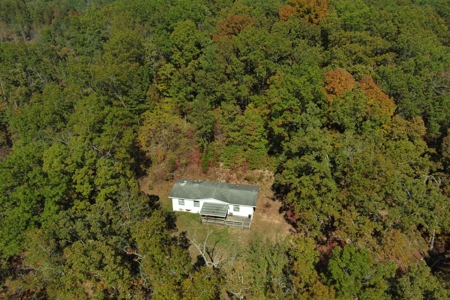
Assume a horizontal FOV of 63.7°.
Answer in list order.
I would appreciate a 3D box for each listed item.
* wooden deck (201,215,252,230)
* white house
[{"bbox_3d":[0.422,12.053,63.371,8.200,1.450,2.850,5,24,9],"label":"wooden deck"},{"bbox_3d":[-1.653,8.755,67.738,15.661,3.844,7.403,5,24,9],"label":"white house"}]

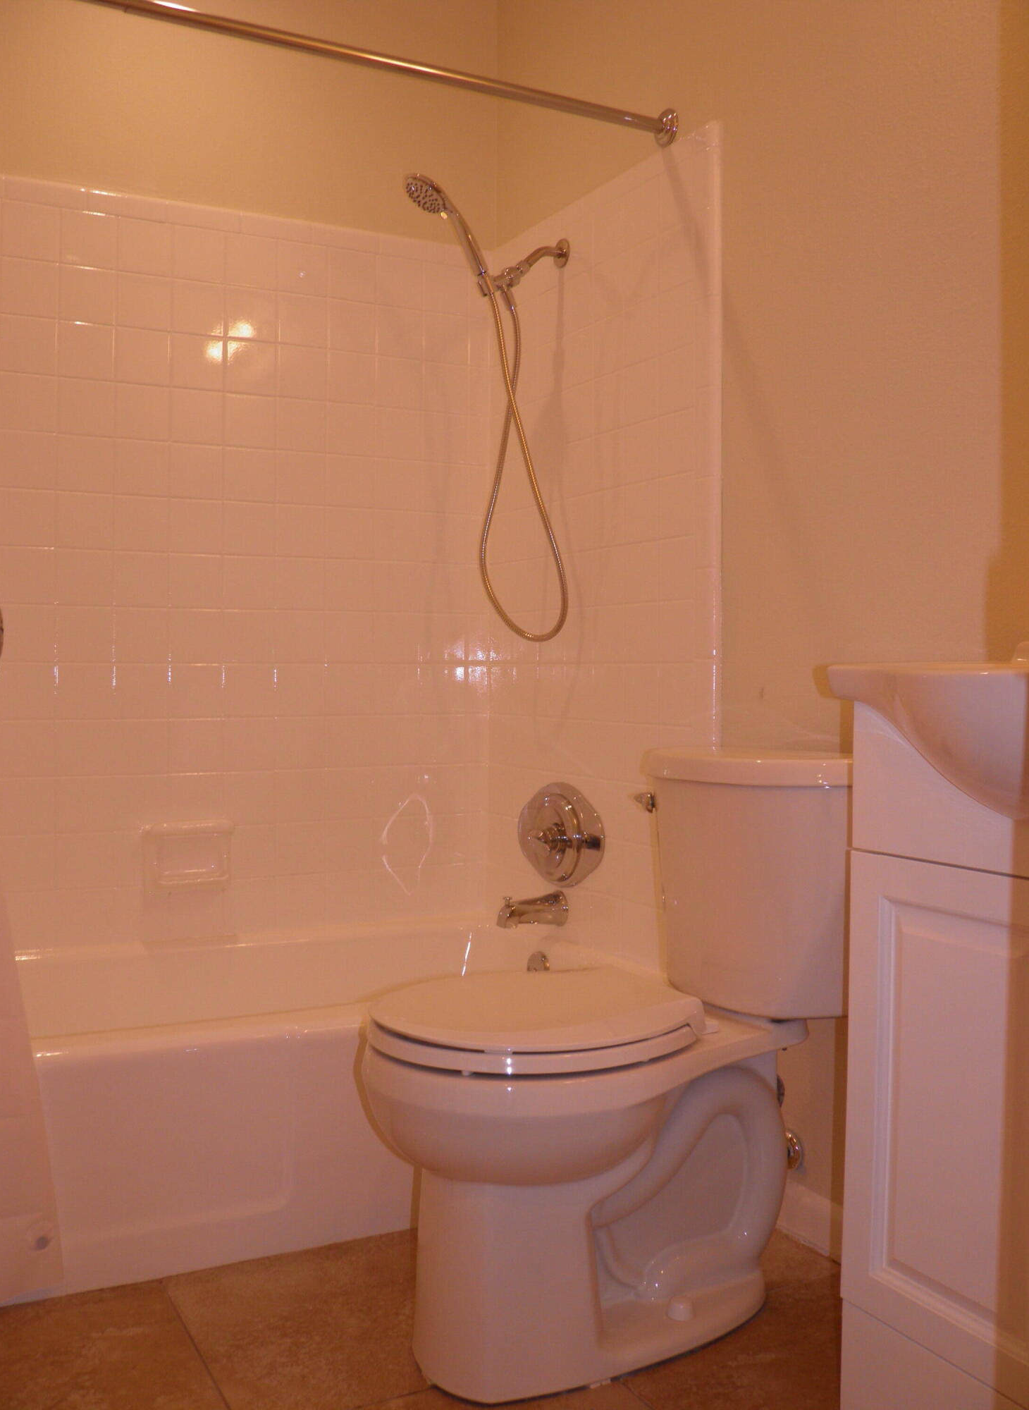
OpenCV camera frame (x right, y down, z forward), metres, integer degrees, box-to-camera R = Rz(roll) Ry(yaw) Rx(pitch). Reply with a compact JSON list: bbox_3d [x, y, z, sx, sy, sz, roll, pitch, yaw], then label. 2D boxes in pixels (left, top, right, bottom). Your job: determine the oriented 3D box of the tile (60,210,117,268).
[{"bbox_3d":[-0.810,-0.882,2.322,0.108,0.108,0.010,-1,2,-28],"label":"tile"}]

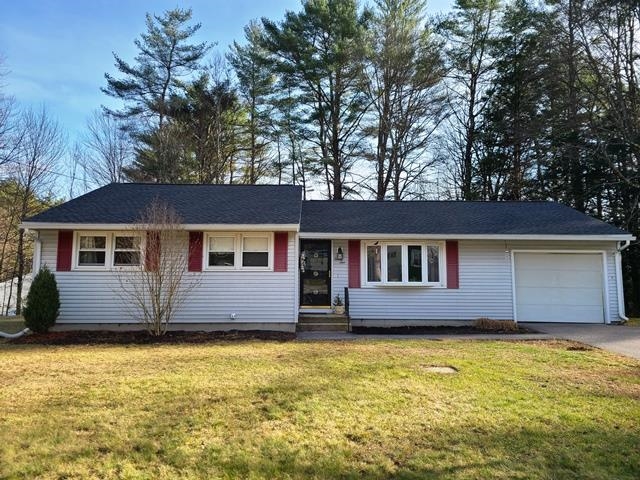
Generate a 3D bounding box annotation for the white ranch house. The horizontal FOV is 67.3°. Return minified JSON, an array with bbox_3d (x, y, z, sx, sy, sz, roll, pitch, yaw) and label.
[{"bbox_3d":[0.899,0.407,17.235,17.100,4.900,10.200,0,-6,-2],"label":"white ranch house"}]

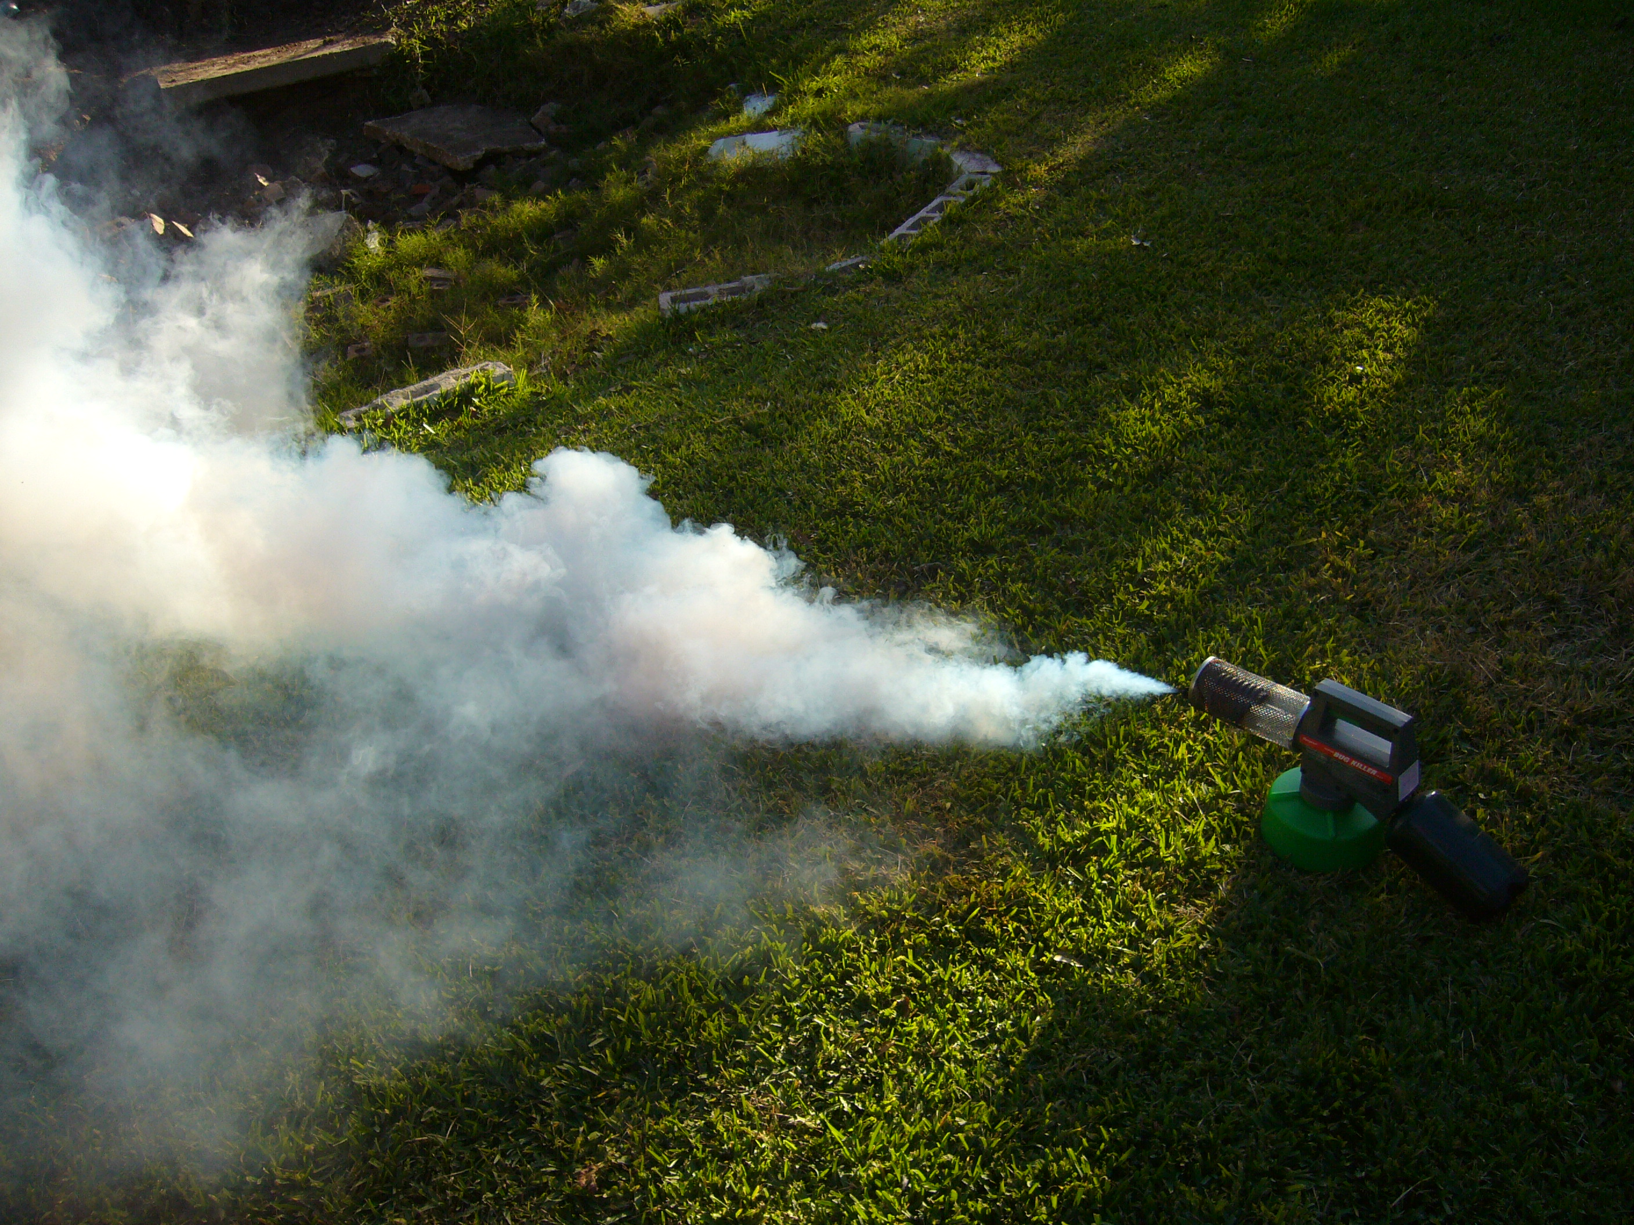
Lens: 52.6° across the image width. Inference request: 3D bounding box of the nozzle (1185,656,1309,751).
[{"bbox_3d":[0.625,0.131,2.374,0.159,0.079,0.079,25,42,35],"label":"nozzle"}]

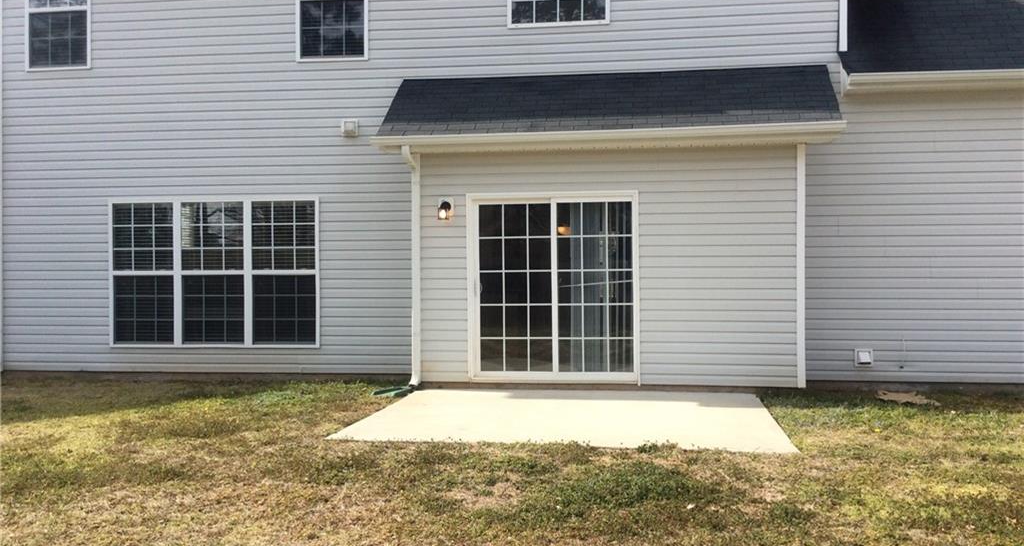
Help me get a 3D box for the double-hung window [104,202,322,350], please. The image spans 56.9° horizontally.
[{"bbox_3d":[-3.661,0.003,11.604,2.720,1.830,0.100,0,0,8],"label":"double-hung window"}]

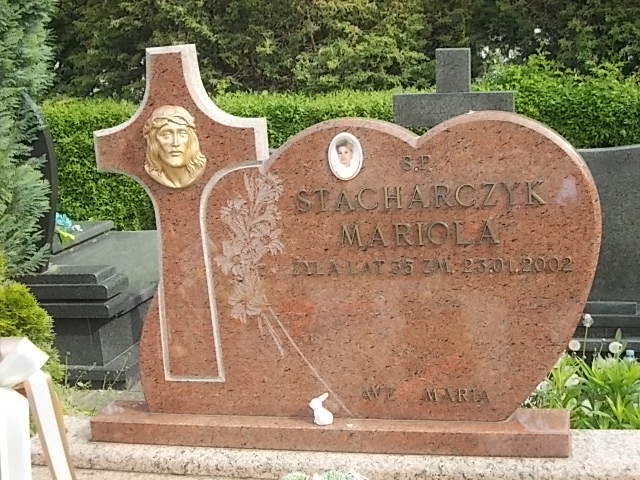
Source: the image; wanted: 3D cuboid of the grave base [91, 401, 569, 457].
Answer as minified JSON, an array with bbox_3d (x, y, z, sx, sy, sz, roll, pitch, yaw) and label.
[{"bbox_3d":[0.007,0.480,2.431,1.230,0.058,0.157,-1,10,14],"label":"grave base"}]

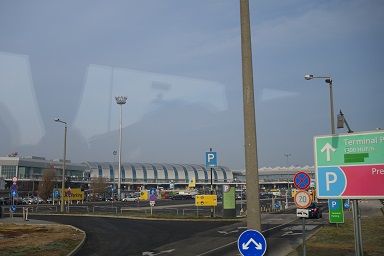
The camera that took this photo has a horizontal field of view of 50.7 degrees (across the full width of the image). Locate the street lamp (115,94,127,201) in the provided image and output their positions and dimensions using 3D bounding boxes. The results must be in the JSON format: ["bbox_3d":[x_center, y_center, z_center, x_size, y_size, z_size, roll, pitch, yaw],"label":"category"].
[{"bbox_3d":[-20.239,5.566,115.285,3.200,29.760,3.200,0,-9,0],"label":"street lamp"}]

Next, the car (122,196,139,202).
[{"bbox_3d":[-15.681,18.190,104.112,4.450,1.460,1.800,2,-9,-16],"label":"car"}]

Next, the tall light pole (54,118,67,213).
[{"bbox_3d":[-16.372,4.556,50.072,1.600,11.450,0.360,5,-10,-29],"label":"tall light pole"}]

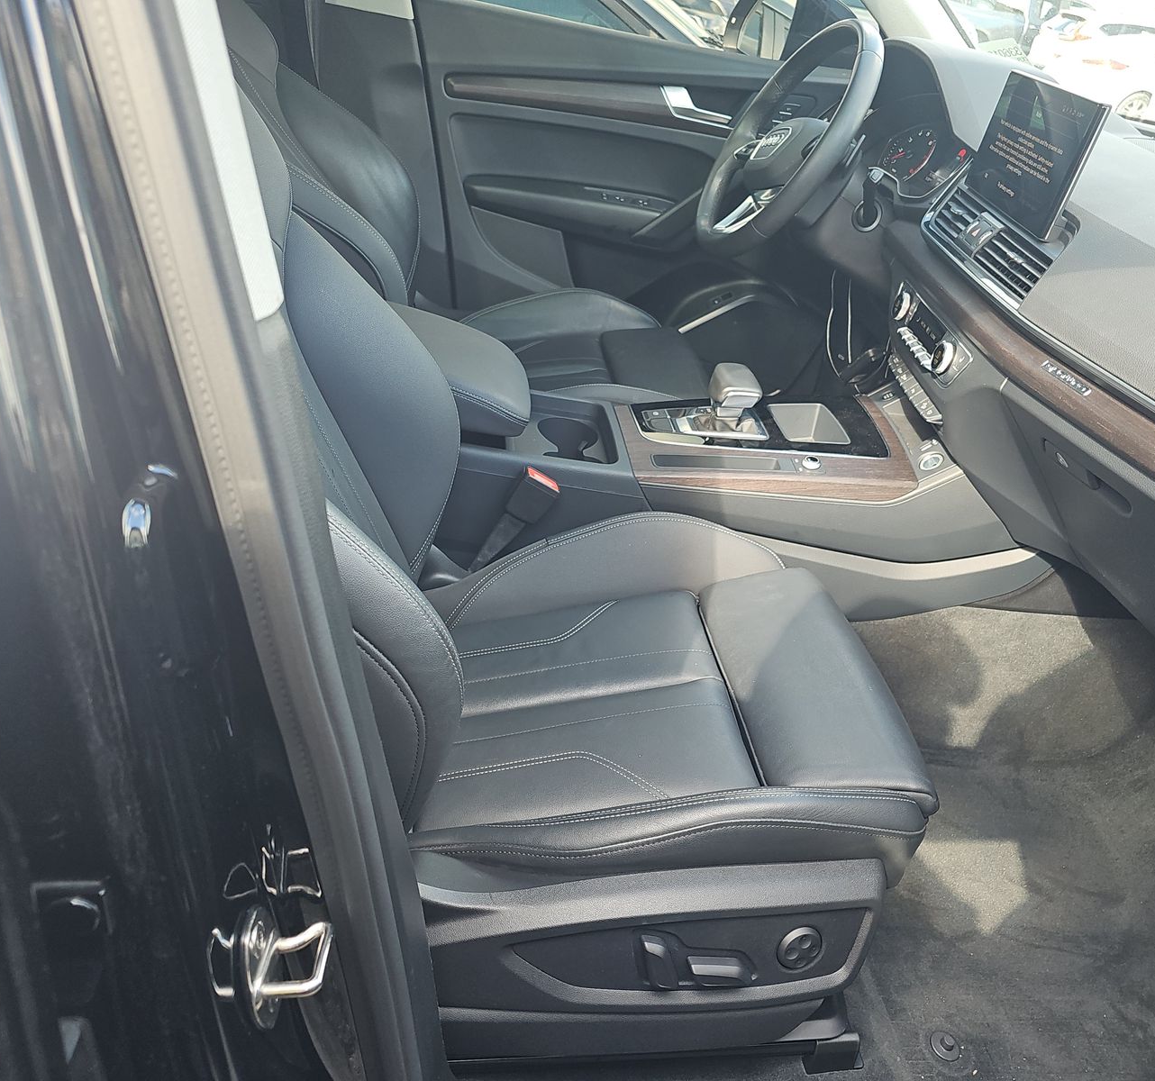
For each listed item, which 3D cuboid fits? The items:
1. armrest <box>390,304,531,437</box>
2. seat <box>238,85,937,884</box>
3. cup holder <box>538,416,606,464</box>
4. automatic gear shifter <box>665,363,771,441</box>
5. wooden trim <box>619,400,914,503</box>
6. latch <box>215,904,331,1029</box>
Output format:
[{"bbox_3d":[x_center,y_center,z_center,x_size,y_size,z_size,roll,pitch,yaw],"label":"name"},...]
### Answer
[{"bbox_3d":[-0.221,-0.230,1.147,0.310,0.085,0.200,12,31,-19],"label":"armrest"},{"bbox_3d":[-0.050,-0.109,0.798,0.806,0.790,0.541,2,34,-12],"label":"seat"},{"bbox_3d":[-0.014,-0.096,1.274,0.099,0.074,0.173,2,34,-12],"label":"cup holder"},{"bbox_3d":[0.190,-0.193,1.308,0.133,0.093,0.084,2,34,-12],"label":"automatic gear shifter"},{"bbox_3d":[0.245,-0.122,1.294,0.388,0.043,0.275,2,34,-12],"label":"wooden trim"},{"bbox_3d":[-0.152,0.232,0.520,0.043,0.068,0.047,8,33,-3],"label":"latch"}]

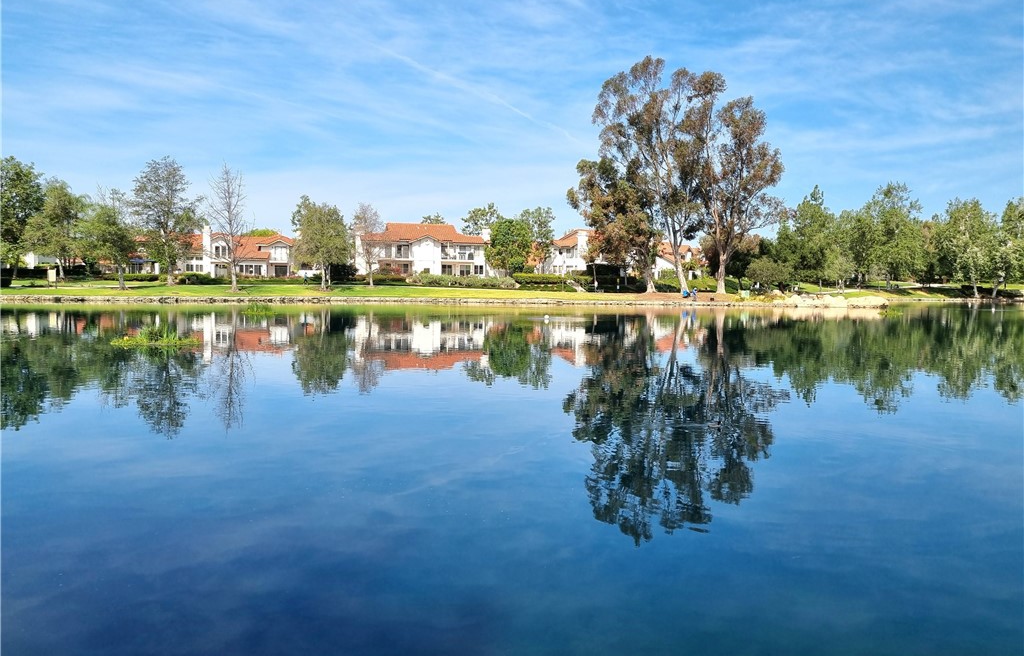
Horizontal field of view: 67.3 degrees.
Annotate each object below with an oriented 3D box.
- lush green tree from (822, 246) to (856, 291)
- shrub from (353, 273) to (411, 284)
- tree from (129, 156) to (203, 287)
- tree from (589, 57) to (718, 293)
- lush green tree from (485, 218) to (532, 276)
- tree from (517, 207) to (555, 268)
[{"bbox_3d":[58.670,-10.460,137.580,6.190,8.250,6.190,1,3,0],"label":"lush green tree"},{"bbox_3d":[-18.194,-6.902,107.250,7.930,1.670,2.200,0,3,-10],"label":"shrub"},{"bbox_3d":[-40.760,-12.530,90.460,8.620,15.380,8.620,1,3,0],"label":"tree"},{"bbox_3d":[17.898,-18.942,95.470,15.810,29.040,14.500,1,3,0],"label":"tree"},{"bbox_3d":[-0.445,-12.100,114.999,7.030,9.080,6.800,1,3,0],"label":"lush green tree"},{"bbox_3d":[3.570,-13.350,119.430,5.990,11.080,5.990,1,3,0],"label":"tree"}]

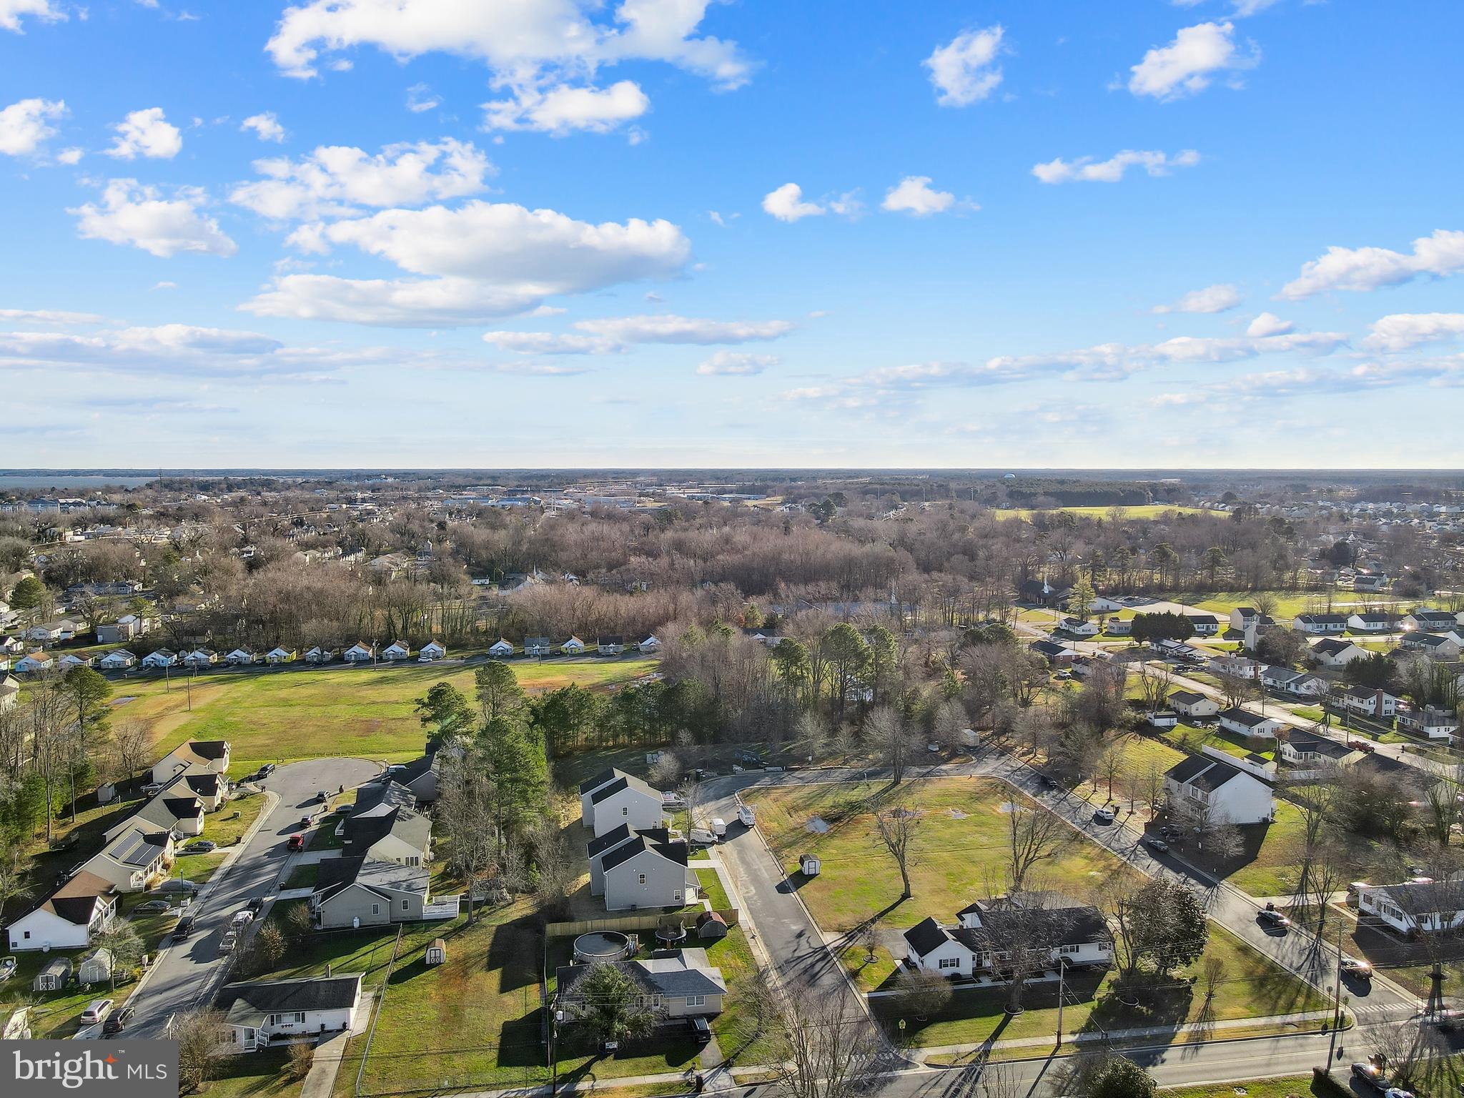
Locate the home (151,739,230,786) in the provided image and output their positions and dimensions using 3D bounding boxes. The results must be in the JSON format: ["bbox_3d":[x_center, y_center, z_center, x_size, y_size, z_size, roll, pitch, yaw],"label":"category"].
[{"bbox_3d":[-110.890,43.270,209.140,11.990,5.690,12.400,-1,5,-10],"label":"home"}]

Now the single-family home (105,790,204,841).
[{"bbox_3d":[-102.900,48.642,183.358,13.860,5.840,14.450,-1,5,-10],"label":"single-family home"}]

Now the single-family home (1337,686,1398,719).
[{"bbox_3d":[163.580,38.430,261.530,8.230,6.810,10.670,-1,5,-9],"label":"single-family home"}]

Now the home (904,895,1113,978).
[{"bbox_3d":[36.803,52.449,139.798,27.130,5.350,14.060,-1,5,-10],"label":"home"}]

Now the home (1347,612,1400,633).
[{"bbox_3d":[263.445,29.624,416.770,15.250,5.740,9.500,-1,5,-10],"label":"home"}]

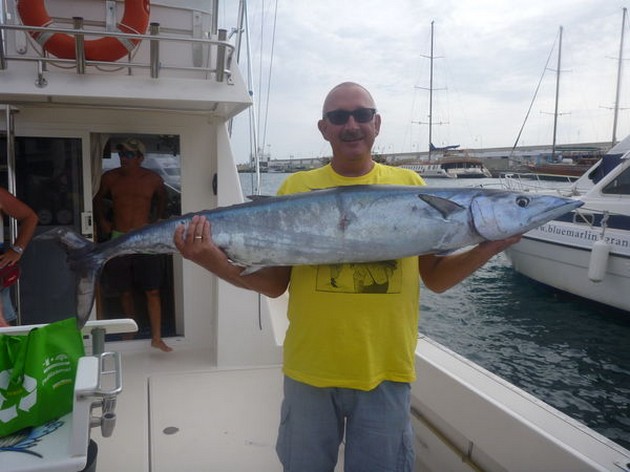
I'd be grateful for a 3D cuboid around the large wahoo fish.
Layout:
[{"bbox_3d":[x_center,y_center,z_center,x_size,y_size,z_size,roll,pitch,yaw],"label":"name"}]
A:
[{"bbox_3d":[-0.012,0.032,1.360,1.460,0.325,0.170,-4,8,1],"label":"large wahoo fish"}]

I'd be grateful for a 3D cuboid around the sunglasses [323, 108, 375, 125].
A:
[{"bbox_3d":[0.105,-0.352,1.535,0.150,0.048,0.145,-3,5,0],"label":"sunglasses"}]

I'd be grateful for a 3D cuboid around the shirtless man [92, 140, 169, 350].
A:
[{"bbox_3d":[-1.530,0.090,4.250,0.620,1.750,0.460,-2,8,-16],"label":"shirtless man"}]

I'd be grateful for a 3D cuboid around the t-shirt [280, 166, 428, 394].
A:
[{"bbox_3d":[0.117,0.120,1.630,0.470,0.690,0.290,0,8,0],"label":"t-shirt"}]

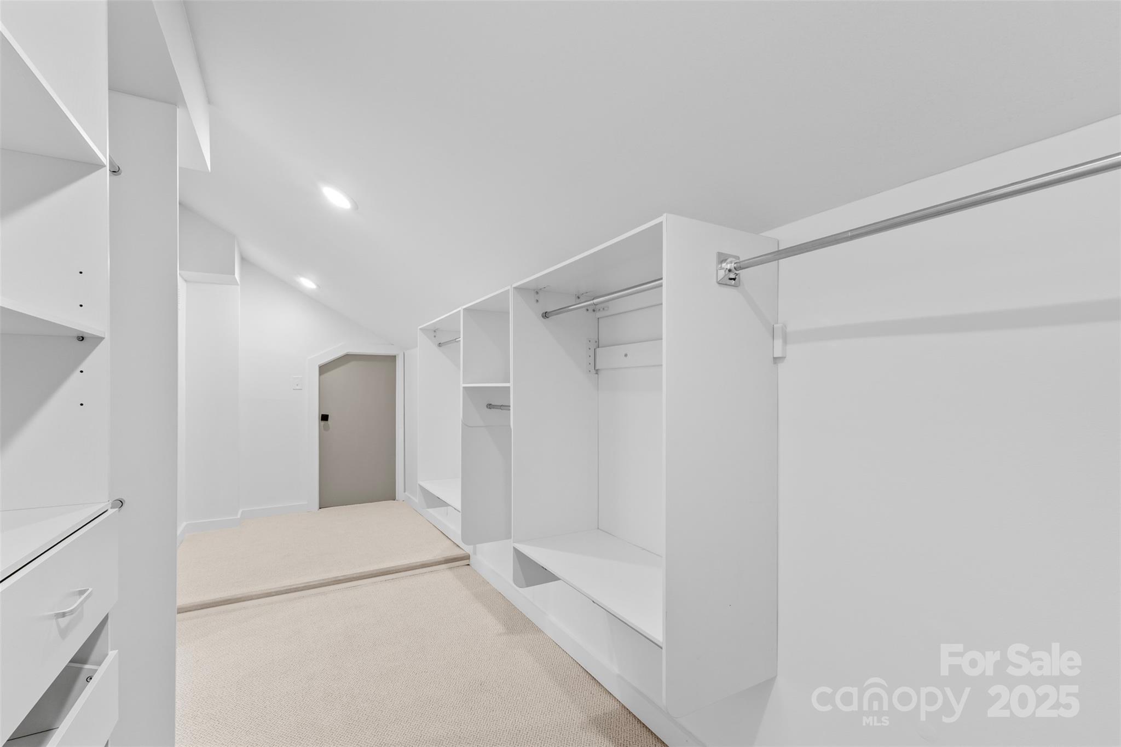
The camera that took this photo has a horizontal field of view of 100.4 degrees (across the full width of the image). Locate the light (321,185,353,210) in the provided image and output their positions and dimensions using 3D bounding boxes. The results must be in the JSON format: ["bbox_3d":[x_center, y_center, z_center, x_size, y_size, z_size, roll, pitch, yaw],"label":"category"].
[{"bbox_3d":[-0.992,-0.787,2.088,0.170,0.030,0.170,31,-17,-26],"label":"light"}]

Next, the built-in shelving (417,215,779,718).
[{"bbox_3d":[-0.159,0.238,2.011,0.375,1.097,2.137,1,-3,-31],"label":"built-in shelving"}]

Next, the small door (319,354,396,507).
[{"bbox_3d":[-1.929,0.526,4.458,0.680,1.420,0.045,1,-3,-31],"label":"small door"}]

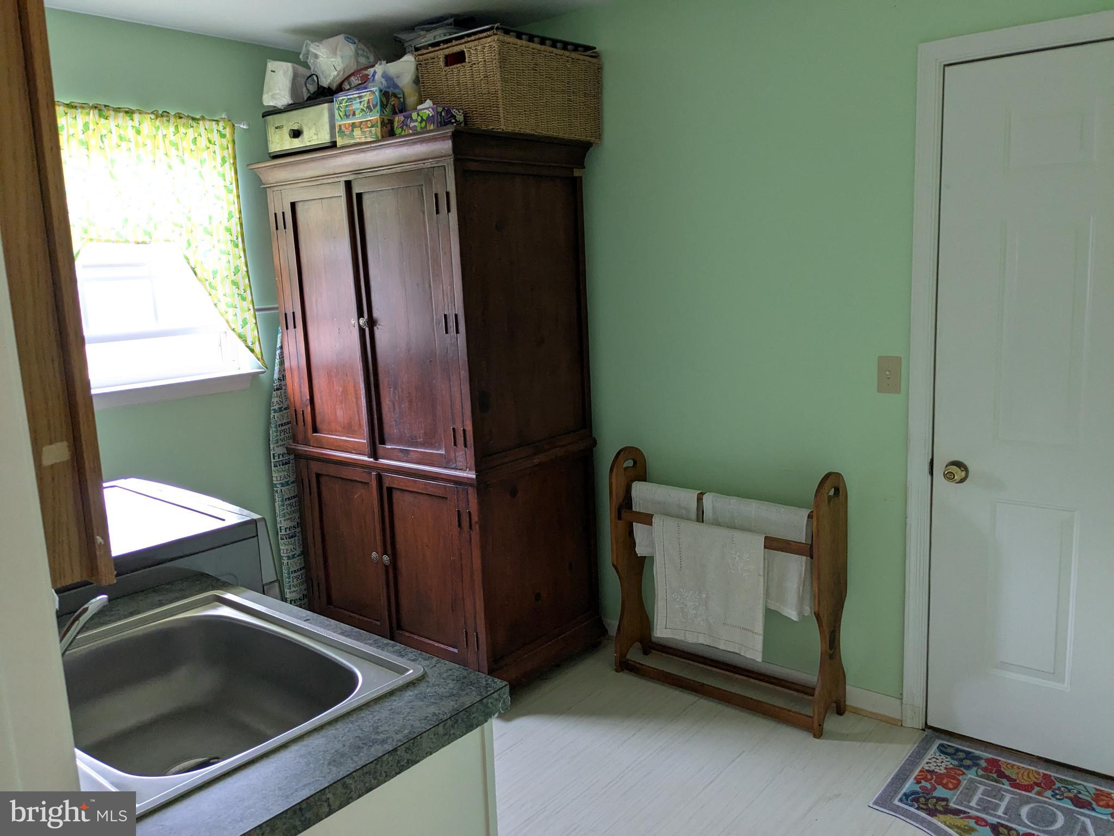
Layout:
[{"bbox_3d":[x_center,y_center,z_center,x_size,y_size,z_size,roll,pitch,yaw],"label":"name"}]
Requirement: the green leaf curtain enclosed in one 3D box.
[{"bbox_3d":[-1.519,-0.594,3.111,0.070,0.960,0.930,5,13,39],"label":"green leaf curtain"}]

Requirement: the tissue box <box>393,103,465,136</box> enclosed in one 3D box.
[{"bbox_3d":[-0.434,-0.984,2.923,0.212,0.092,0.112,5,13,39],"label":"tissue box"}]

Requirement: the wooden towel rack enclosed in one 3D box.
[{"bbox_3d":[0.583,0.564,3.066,0.826,0.863,0.195,6,13,41],"label":"wooden towel rack"}]

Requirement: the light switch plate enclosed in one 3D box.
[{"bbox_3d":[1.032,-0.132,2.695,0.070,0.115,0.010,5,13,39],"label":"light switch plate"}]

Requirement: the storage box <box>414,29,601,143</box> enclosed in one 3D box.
[{"bbox_3d":[-0.157,-1.132,3.101,0.376,0.300,0.546,5,13,38],"label":"storage box"}]

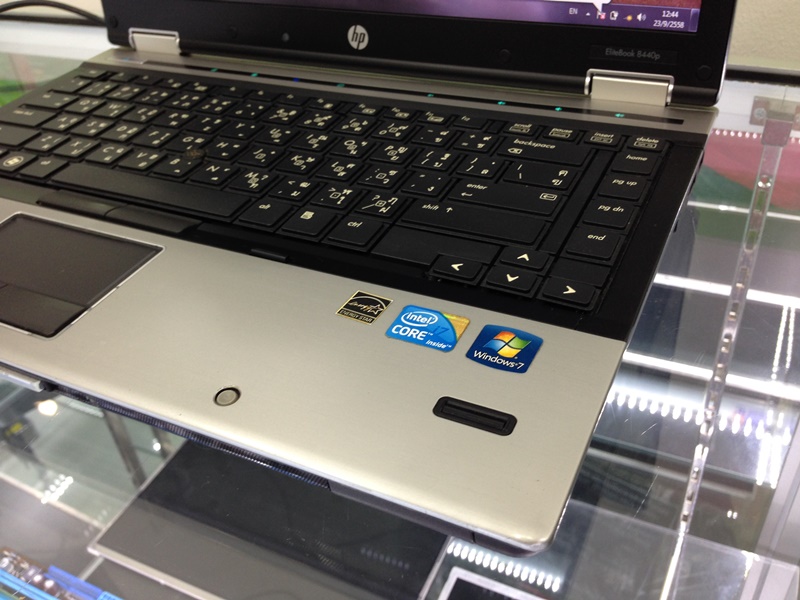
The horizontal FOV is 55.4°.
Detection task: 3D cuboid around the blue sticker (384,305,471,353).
[{"bbox_3d":[0.008,0.008,0.220,0.021,0.001,0.016,11,40,21],"label":"blue sticker"}]

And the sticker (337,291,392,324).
[{"bbox_3d":[-0.011,0.002,0.231,0.013,0.001,0.013,16,42,26],"label":"sticker"}]

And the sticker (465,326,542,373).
[{"bbox_3d":[0.029,0.013,0.211,0.018,0.001,0.017,14,41,24],"label":"sticker"}]

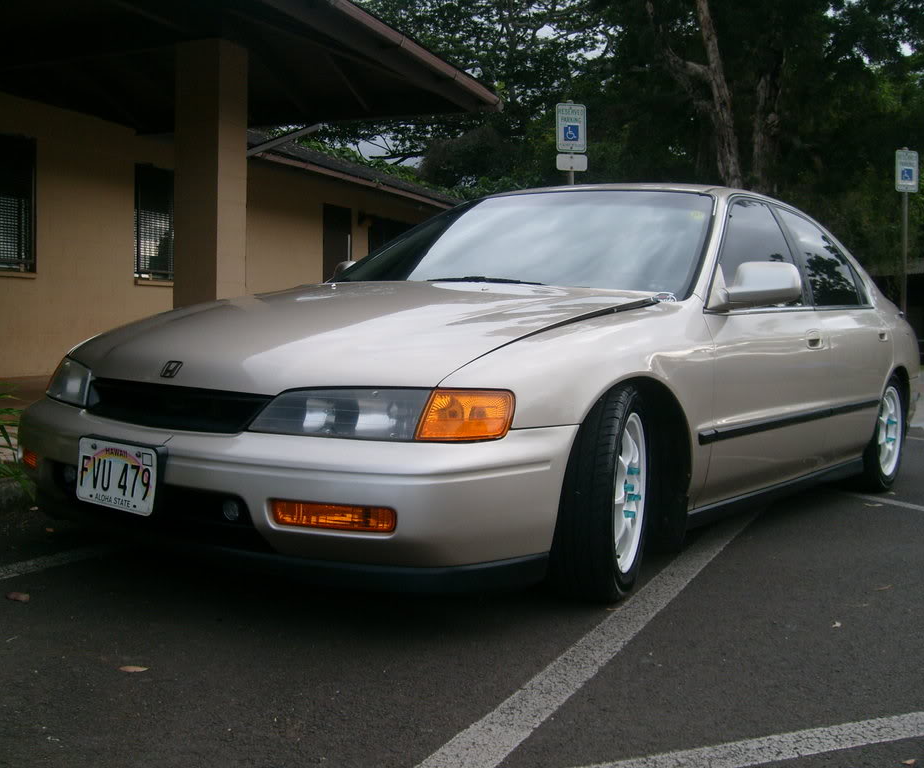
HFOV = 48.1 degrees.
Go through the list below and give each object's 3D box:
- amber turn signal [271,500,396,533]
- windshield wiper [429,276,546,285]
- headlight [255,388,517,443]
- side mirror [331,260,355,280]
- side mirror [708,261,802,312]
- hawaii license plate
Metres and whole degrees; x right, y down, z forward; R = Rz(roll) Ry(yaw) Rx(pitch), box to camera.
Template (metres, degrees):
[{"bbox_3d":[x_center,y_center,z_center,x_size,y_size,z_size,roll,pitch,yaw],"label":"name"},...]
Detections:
[{"bbox_3d":[-0.272,0.287,2.236,0.275,0.055,0.085,3,4,20],"label":"amber turn signal"},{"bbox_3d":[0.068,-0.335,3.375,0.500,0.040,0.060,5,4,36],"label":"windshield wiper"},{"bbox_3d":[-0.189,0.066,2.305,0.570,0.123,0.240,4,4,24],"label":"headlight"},{"bbox_3d":[-0.490,-0.423,4.316,0.240,0.150,0.160,5,4,36],"label":"side mirror"},{"bbox_3d":[0.927,-0.308,3.279,0.240,0.150,0.160,5,4,36],"label":"side mirror"},{"bbox_3d":[-0.817,0.216,2.447,0.305,0.152,0.012,5,1,36],"label":"hawaii license plate"}]

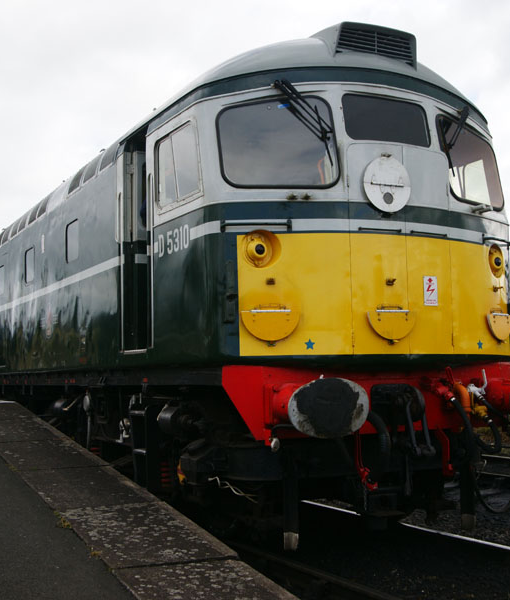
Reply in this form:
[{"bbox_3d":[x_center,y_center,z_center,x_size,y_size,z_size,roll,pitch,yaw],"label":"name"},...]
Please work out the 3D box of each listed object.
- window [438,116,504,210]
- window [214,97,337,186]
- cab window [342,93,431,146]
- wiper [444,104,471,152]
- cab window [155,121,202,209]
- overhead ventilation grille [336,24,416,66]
[{"bbox_3d":[1.678,-1.044,6.751,0.780,0.680,0.060,4,-18,-44],"label":"window"},{"bbox_3d":[0.156,-1.080,5.972,0.780,0.680,0.060,0,-16,-10],"label":"window"},{"bbox_3d":[0.955,-1.284,6.296,0.720,0.355,0.050,1,-15,-27],"label":"cab window"},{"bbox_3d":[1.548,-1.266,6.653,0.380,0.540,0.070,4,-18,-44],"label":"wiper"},{"bbox_3d":[-0.563,-0.967,6.340,0.050,0.540,0.810,1,-6,-27],"label":"cab window"},{"bbox_3d":[0.887,-1.861,6.457,0.710,0.240,0.120,1,-6,-27],"label":"overhead ventilation grille"}]

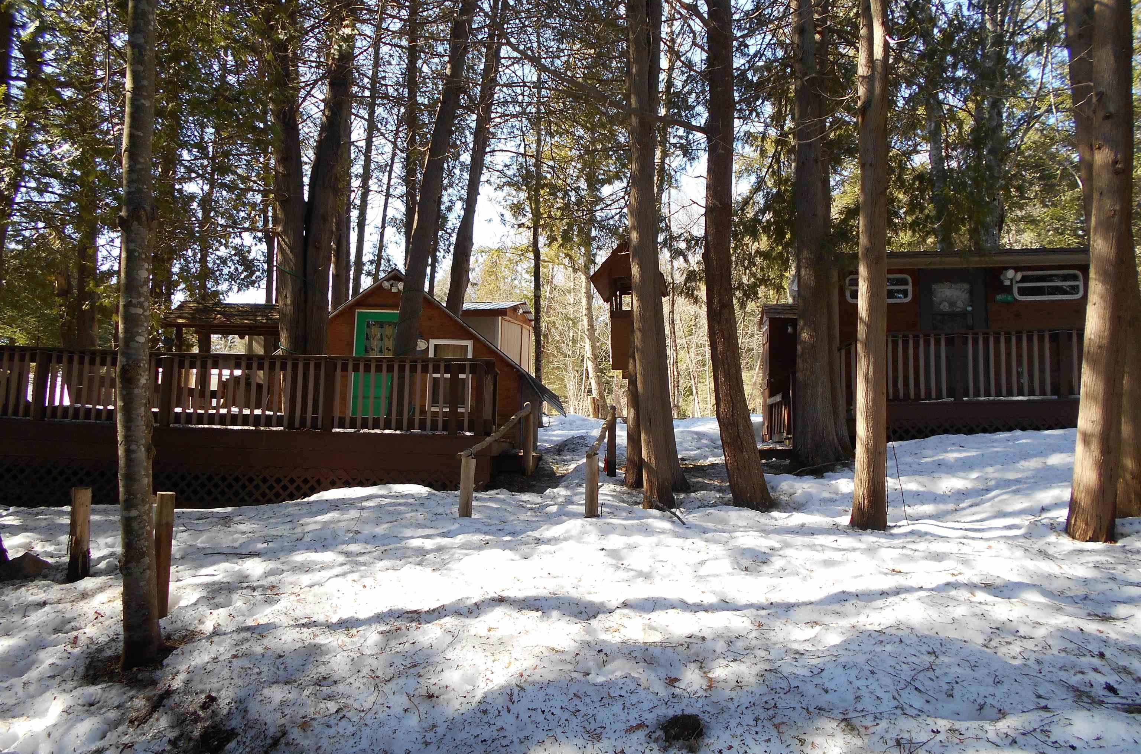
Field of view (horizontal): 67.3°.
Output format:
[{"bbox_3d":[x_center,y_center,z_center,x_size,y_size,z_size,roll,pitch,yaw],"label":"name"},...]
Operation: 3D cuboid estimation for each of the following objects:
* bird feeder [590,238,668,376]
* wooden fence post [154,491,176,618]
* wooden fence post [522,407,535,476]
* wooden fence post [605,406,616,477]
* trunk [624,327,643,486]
[{"bbox_3d":[0.811,-0.934,11.900,0.950,1.670,1.150,0,-6,13],"label":"bird feeder"},{"bbox_3d":[-2.518,1.105,5.342,0.092,0.765,0.092,7,-8,-40],"label":"wooden fence post"},{"bbox_3d":[-0.551,0.875,11.549,0.120,0.899,0.120,1,-6,0],"label":"wooden fence post"},{"bbox_3d":[0.550,0.881,11.551,0.120,0.935,0.120,1,-6,0],"label":"wooden fence post"},{"bbox_3d":[0.805,0.371,10.607,0.210,1.969,0.210,1,-6,0],"label":"trunk"}]

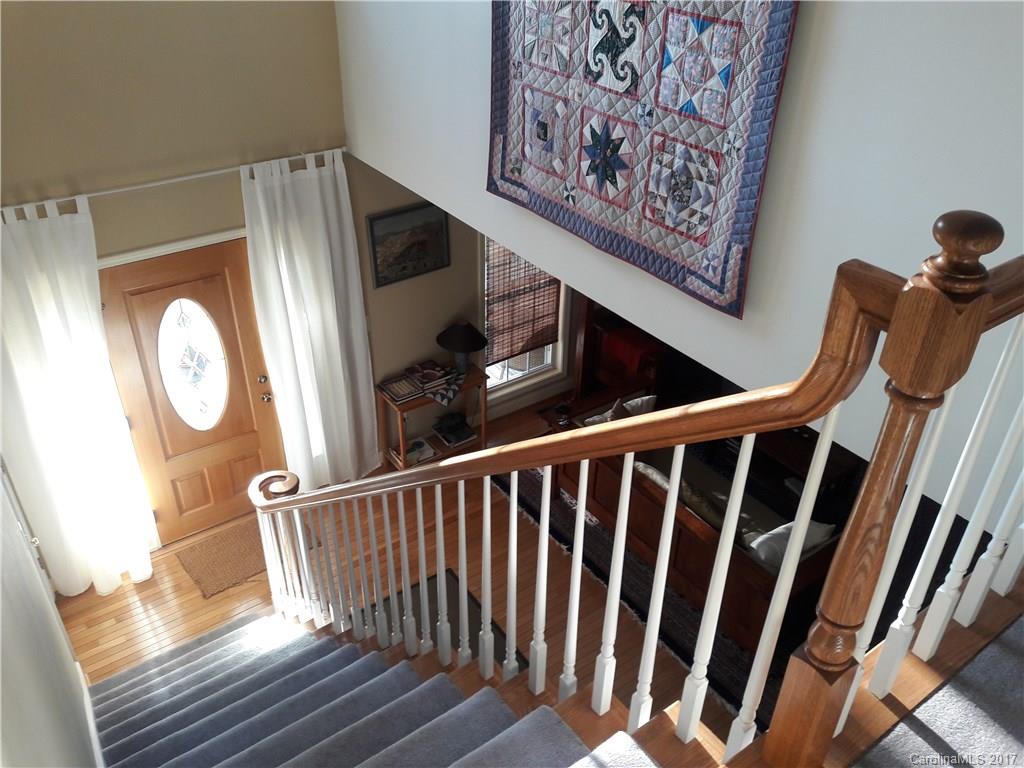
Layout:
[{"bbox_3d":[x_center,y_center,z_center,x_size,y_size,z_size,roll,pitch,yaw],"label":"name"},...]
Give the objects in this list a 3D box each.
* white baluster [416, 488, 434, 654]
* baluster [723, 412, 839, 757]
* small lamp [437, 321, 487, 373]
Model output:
[{"bbox_3d":[-0.291,0.678,2.733,0.033,0.867,0.033,-21,39,-30],"label":"white baluster"},{"bbox_3d":[0.436,0.406,1.389,0.033,0.880,0.033,-21,38,-30],"label":"baluster"},{"bbox_3d":[-0.367,-0.261,6.108,0.370,0.420,0.370,1,33,0],"label":"small lamp"}]

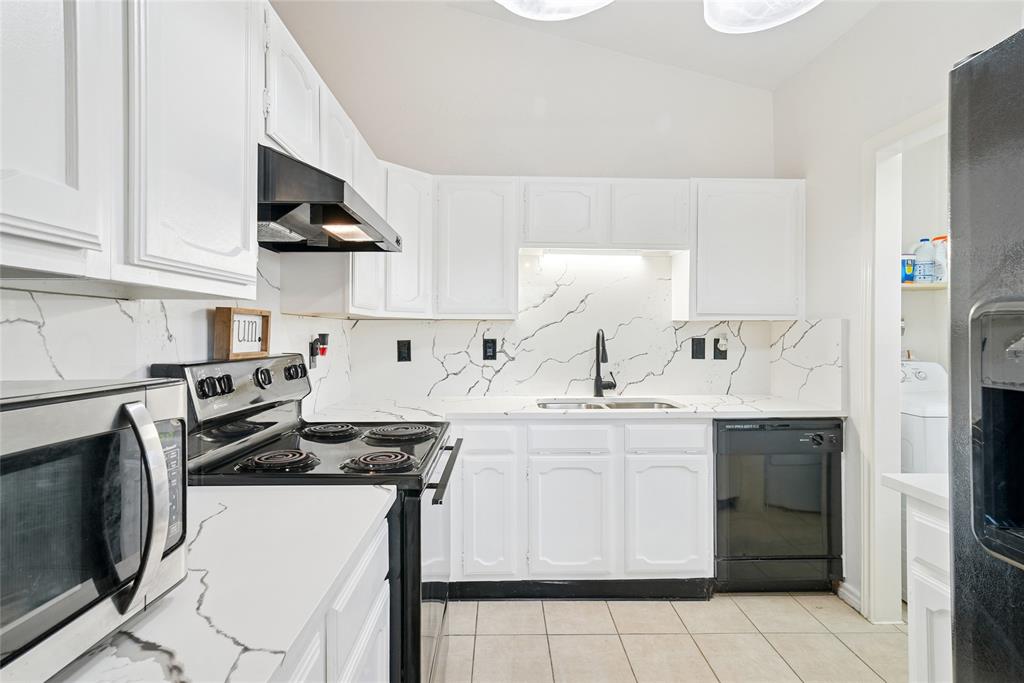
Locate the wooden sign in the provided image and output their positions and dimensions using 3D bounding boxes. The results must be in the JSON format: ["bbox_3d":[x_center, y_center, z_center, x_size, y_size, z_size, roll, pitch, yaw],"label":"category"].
[{"bbox_3d":[-0.858,-0.021,1.637,0.050,0.150,0.267,0,1,-1],"label":"wooden sign"}]

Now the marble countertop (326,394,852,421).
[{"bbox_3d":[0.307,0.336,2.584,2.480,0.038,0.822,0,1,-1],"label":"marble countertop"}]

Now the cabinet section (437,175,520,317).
[{"bbox_3d":[-0.195,-0.503,2.910,0.455,0.757,0.320,0,1,-1],"label":"cabinet section"}]

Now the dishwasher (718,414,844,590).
[{"bbox_3d":[1.241,0.796,2.689,0.608,0.874,0.604,0,1,-1],"label":"dishwasher"}]

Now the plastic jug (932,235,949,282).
[{"bbox_3d":[2.475,-0.467,2.950,0.095,0.290,0.070,0,1,-1],"label":"plastic jug"}]

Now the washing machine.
[{"bbox_3d":[2.247,0.693,2.762,0.678,1.119,0.673,0,1,-1],"label":"washing machine"}]

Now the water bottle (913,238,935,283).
[{"bbox_3d":[2.356,-0.463,2.923,0.107,0.253,0.107,0,1,-1],"label":"water bottle"}]

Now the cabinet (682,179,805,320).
[{"bbox_3d":[1.237,-0.486,2.848,0.610,0.747,0.332,0,1,-1],"label":"cabinet"}]

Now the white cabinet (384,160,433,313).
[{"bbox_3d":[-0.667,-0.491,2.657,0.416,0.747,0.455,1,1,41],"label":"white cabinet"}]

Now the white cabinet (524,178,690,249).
[{"bbox_3d":[0.477,-0.673,2.826,0.898,0.375,0.332,0,1,-1],"label":"white cabinet"}]

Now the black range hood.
[{"bbox_3d":[-0.666,-0.427,1.650,0.480,0.148,0.752,0,1,-1],"label":"black range hood"}]

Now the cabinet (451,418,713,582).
[{"bbox_3d":[0.321,0.751,2.692,1.234,0.787,0.599,0,1,-1],"label":"cabinet"}]

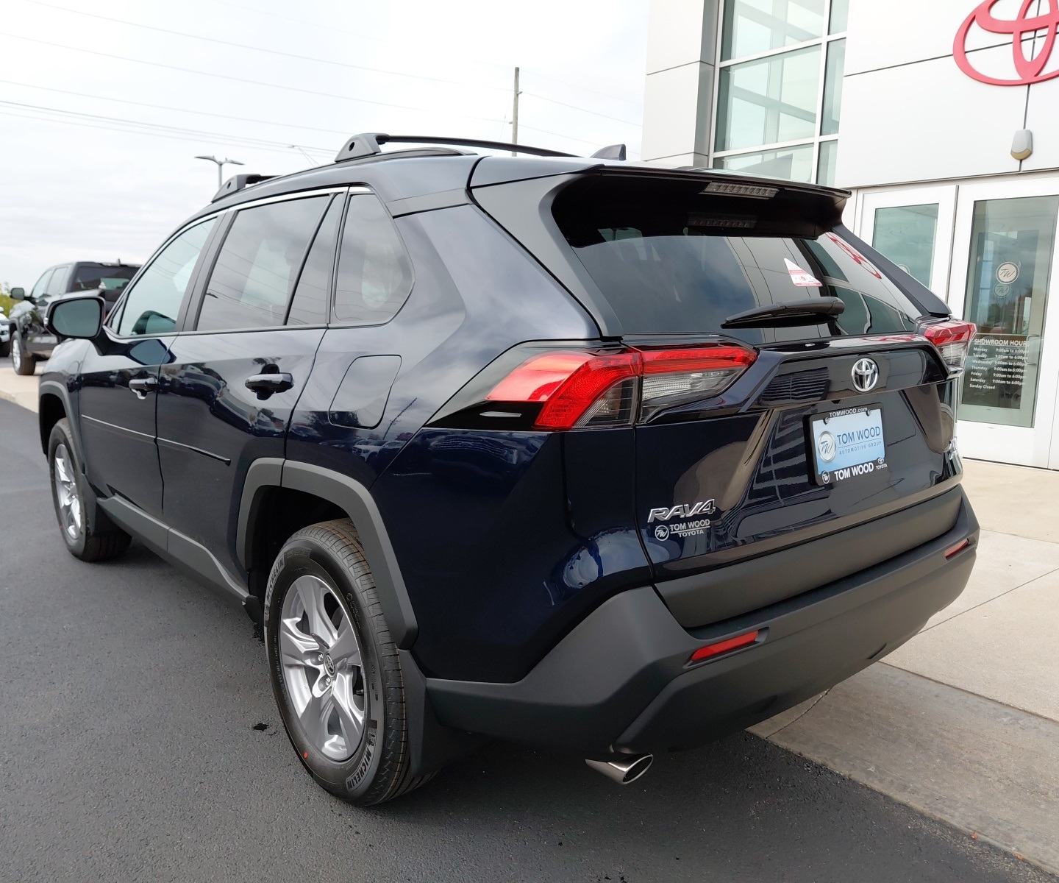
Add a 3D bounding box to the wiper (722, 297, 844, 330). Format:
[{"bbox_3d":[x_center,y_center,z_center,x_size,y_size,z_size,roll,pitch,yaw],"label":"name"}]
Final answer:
[{"bbox_3d":[0.580,-0.285,1.851,0.405,0.068,0.075,-8,12,-40],"label":"wiper"}]

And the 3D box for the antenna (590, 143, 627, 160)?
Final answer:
[{"bbox_3d":[0.225,-0.818,2.439,0.060,0.063,0.165,-8,12,-40],"label":"antenna"}]

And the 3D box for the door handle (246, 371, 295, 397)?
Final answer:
[{"bbox_3d":[-0.684,-0.156,2.236,0.052,0.055,0.215,-8,12,-40],"label":"door handle"}]

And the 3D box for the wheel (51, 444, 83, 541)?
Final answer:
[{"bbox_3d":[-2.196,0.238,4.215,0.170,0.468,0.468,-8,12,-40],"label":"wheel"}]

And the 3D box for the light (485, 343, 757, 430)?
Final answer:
[{"bbox_3d":[0.196,-0.126,1.647,0.485,0.160,0.300,-8,12,-40],"label":"light"}]

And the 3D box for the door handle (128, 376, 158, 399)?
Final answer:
[{"bbox_3d":[-1.392,-0.211,3.066,0.052,0.056,0.205,-8,12,-40],"label":"door handle"}]

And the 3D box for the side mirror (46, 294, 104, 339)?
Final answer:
[{"bbox_3d":[-1.815,-0.495,3.378,0.215,0.175,0.160,-8,12,-40],"label":"side mirror"}]

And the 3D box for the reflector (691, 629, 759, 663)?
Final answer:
[{"bbox_3d":[0.384,0.389,1.644,0.170,0.033,0.030,-8,12,-40],"label":"reflector"}]

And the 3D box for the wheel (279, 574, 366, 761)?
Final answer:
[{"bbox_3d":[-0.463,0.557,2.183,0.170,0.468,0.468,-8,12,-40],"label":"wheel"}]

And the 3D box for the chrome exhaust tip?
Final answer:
[{"bbox_3d":[0.183,0.670,1.814,0.085,0.064,0.140,-8,12,-40],"label":"chrome exhaust tip"}]

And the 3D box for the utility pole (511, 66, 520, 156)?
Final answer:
[{"bbox_3d":[-0.730,-8.864,34.696,0.260,12.265,0.260,2,7,0],"label":"utility pole"}]

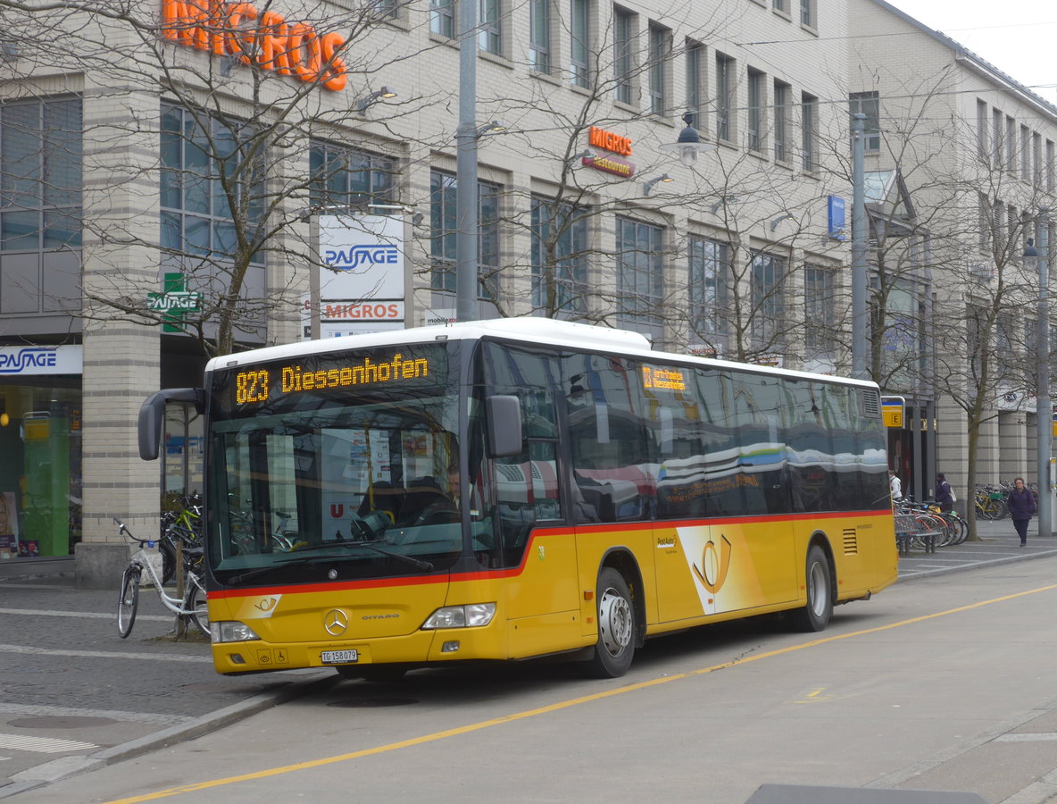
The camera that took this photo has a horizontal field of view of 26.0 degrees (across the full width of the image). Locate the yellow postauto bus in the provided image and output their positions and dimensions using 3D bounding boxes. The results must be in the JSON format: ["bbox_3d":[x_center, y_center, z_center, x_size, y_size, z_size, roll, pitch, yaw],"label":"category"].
[{"bbox_3d":[0.843,1.020,22.656,2.660,3.020,12.000,-4,-3,24],"label":"yellow postauto bus"}]

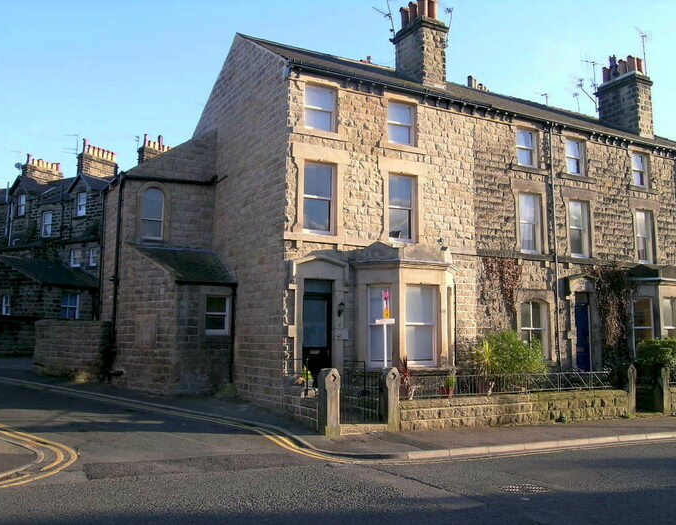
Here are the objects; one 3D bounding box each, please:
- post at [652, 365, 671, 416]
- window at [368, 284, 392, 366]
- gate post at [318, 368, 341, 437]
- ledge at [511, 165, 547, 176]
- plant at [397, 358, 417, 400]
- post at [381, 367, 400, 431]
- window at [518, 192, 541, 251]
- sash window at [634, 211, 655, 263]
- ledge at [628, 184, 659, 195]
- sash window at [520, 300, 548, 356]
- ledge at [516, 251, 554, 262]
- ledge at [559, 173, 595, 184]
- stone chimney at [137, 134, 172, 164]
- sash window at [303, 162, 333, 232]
[{"bbox_3d":[9.361,3.707,18.175,0.345,1.363,0.280,4,-8,-27],"label":"post"},{"bbox_3d":[1.054,1.557,15.603,0.635,2.025,0.150,-3,-8,23],"label":"window"},{"bbox_3d":[-0.174,2.804,12.661,0.315,1.335,0.355,4,-8,-26],"label":"gate post"},{"bbox_3d":[5.746,-2.738,18.751,1.462,0.152,0.203,4,-8,-26],"label":"ledge"},{"bbox_3d":[1.527,2.675,14.284,0.450,0.964,0.450,0,-7,0],"label":"plant"},{"bbox_3d":[1.155,3.035,13.961,0.344,1.405,0.280,4,-8,-27],"label":"post"},{"bbox_3d":[5.749,-1.162,18.963,0.905,1.829,0.130,4,-8,-27],"label":"window"},{"bbox_3d":[10.335,-0.839,21.287,0.895,1.829,0.130,4,-8,-27],"label":"sash window"},{"bbox_3d":[10.329,-2.477,21.344,1.481,0.165,0.220,4,-8,-27],"label":"ledge"},{"bbox_3d":[5.732,1.974,18.571,1.116,1.759,0.130,4,-8,-27],"label":"sash window"},{"bbox_3d":[5.768,-0.160,18.426,1.340,0.173,0.203,4,-8,-26],"label":"ledge"},{"bbox_3d":[7.591,-2.658,19.949,1.513,0.165,0.220,4,-8,-27],"label":"ledge"},{"bbox_3d":[-11.391,-6.423,38.984,0.750,2.400,2.400,-3,-8,27],"label":"stone chimney"},{"bbox_3d":[-0.488,-1.601,15.803,0.905,1.829,0.130,4,-8,-27],"label":"sash window"}]

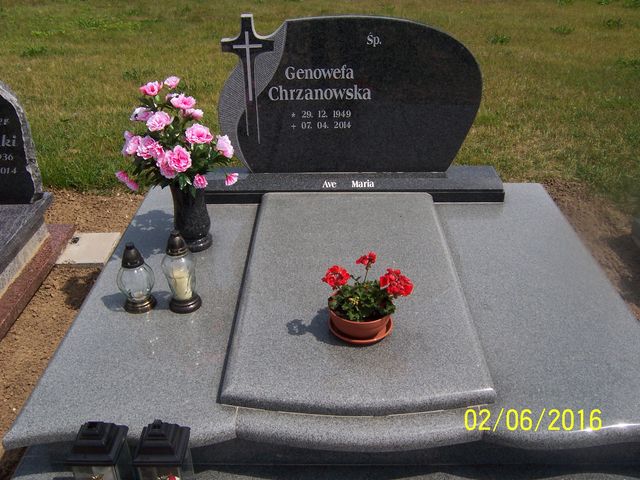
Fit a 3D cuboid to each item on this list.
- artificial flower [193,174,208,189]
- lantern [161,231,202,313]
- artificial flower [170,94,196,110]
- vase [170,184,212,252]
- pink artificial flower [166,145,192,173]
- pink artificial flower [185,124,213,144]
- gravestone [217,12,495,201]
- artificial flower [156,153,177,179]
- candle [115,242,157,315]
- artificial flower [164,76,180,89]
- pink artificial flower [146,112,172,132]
[{"bbox_3d":[-0.379,-0.186,1.936,0.050,0.046,0.045,-6,31,-9],"label":"artificial flower"},{"bbox_3d":[-0.408,0.083,1.791,0.100,0.253,0.100,0,30,0],"label":"lantern"},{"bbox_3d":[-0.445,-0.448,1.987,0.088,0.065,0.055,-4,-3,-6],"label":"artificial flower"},{"bbox_3d":[-0.449,-0.102,2.102,0.135,0.260,0.135,0,30,0],"label":"vase"},{"bbox_3d":[-0.460,-0.267,1.997,0.086,0.088,0.055,-3,19,-5],"label":"pink artificial flower"},{"bbox_3d":[-0.378,-0.328,1.899,0.086,0.070,0.055,-4,-1,-6],"label":"pink artificial flower"},{"bbox_3d":[0.124,-0.533,2.531,1.314,0.724,0.264,0,31,1],"label":"gravestone"},{"bbox_3d":[-0.480,-0.233,1.909,0.072,0.078,0.055,6,31,10],"label":"artificial flower"},{"bbox_3d":[-0.588,0.109,1.940,0.125,0.232,0.125,0,31,1],"label":"candle"},{"bbox_3d":[-0.490,-0.523,2.026,0.058,0.050,0.055,11,2,18],"label":"artificial flower"},{"bbox_3d":[-0.522,-0.385,1.983,0.088,0.075,0.055,7,4,12],"label":"pink artificial flower"}]

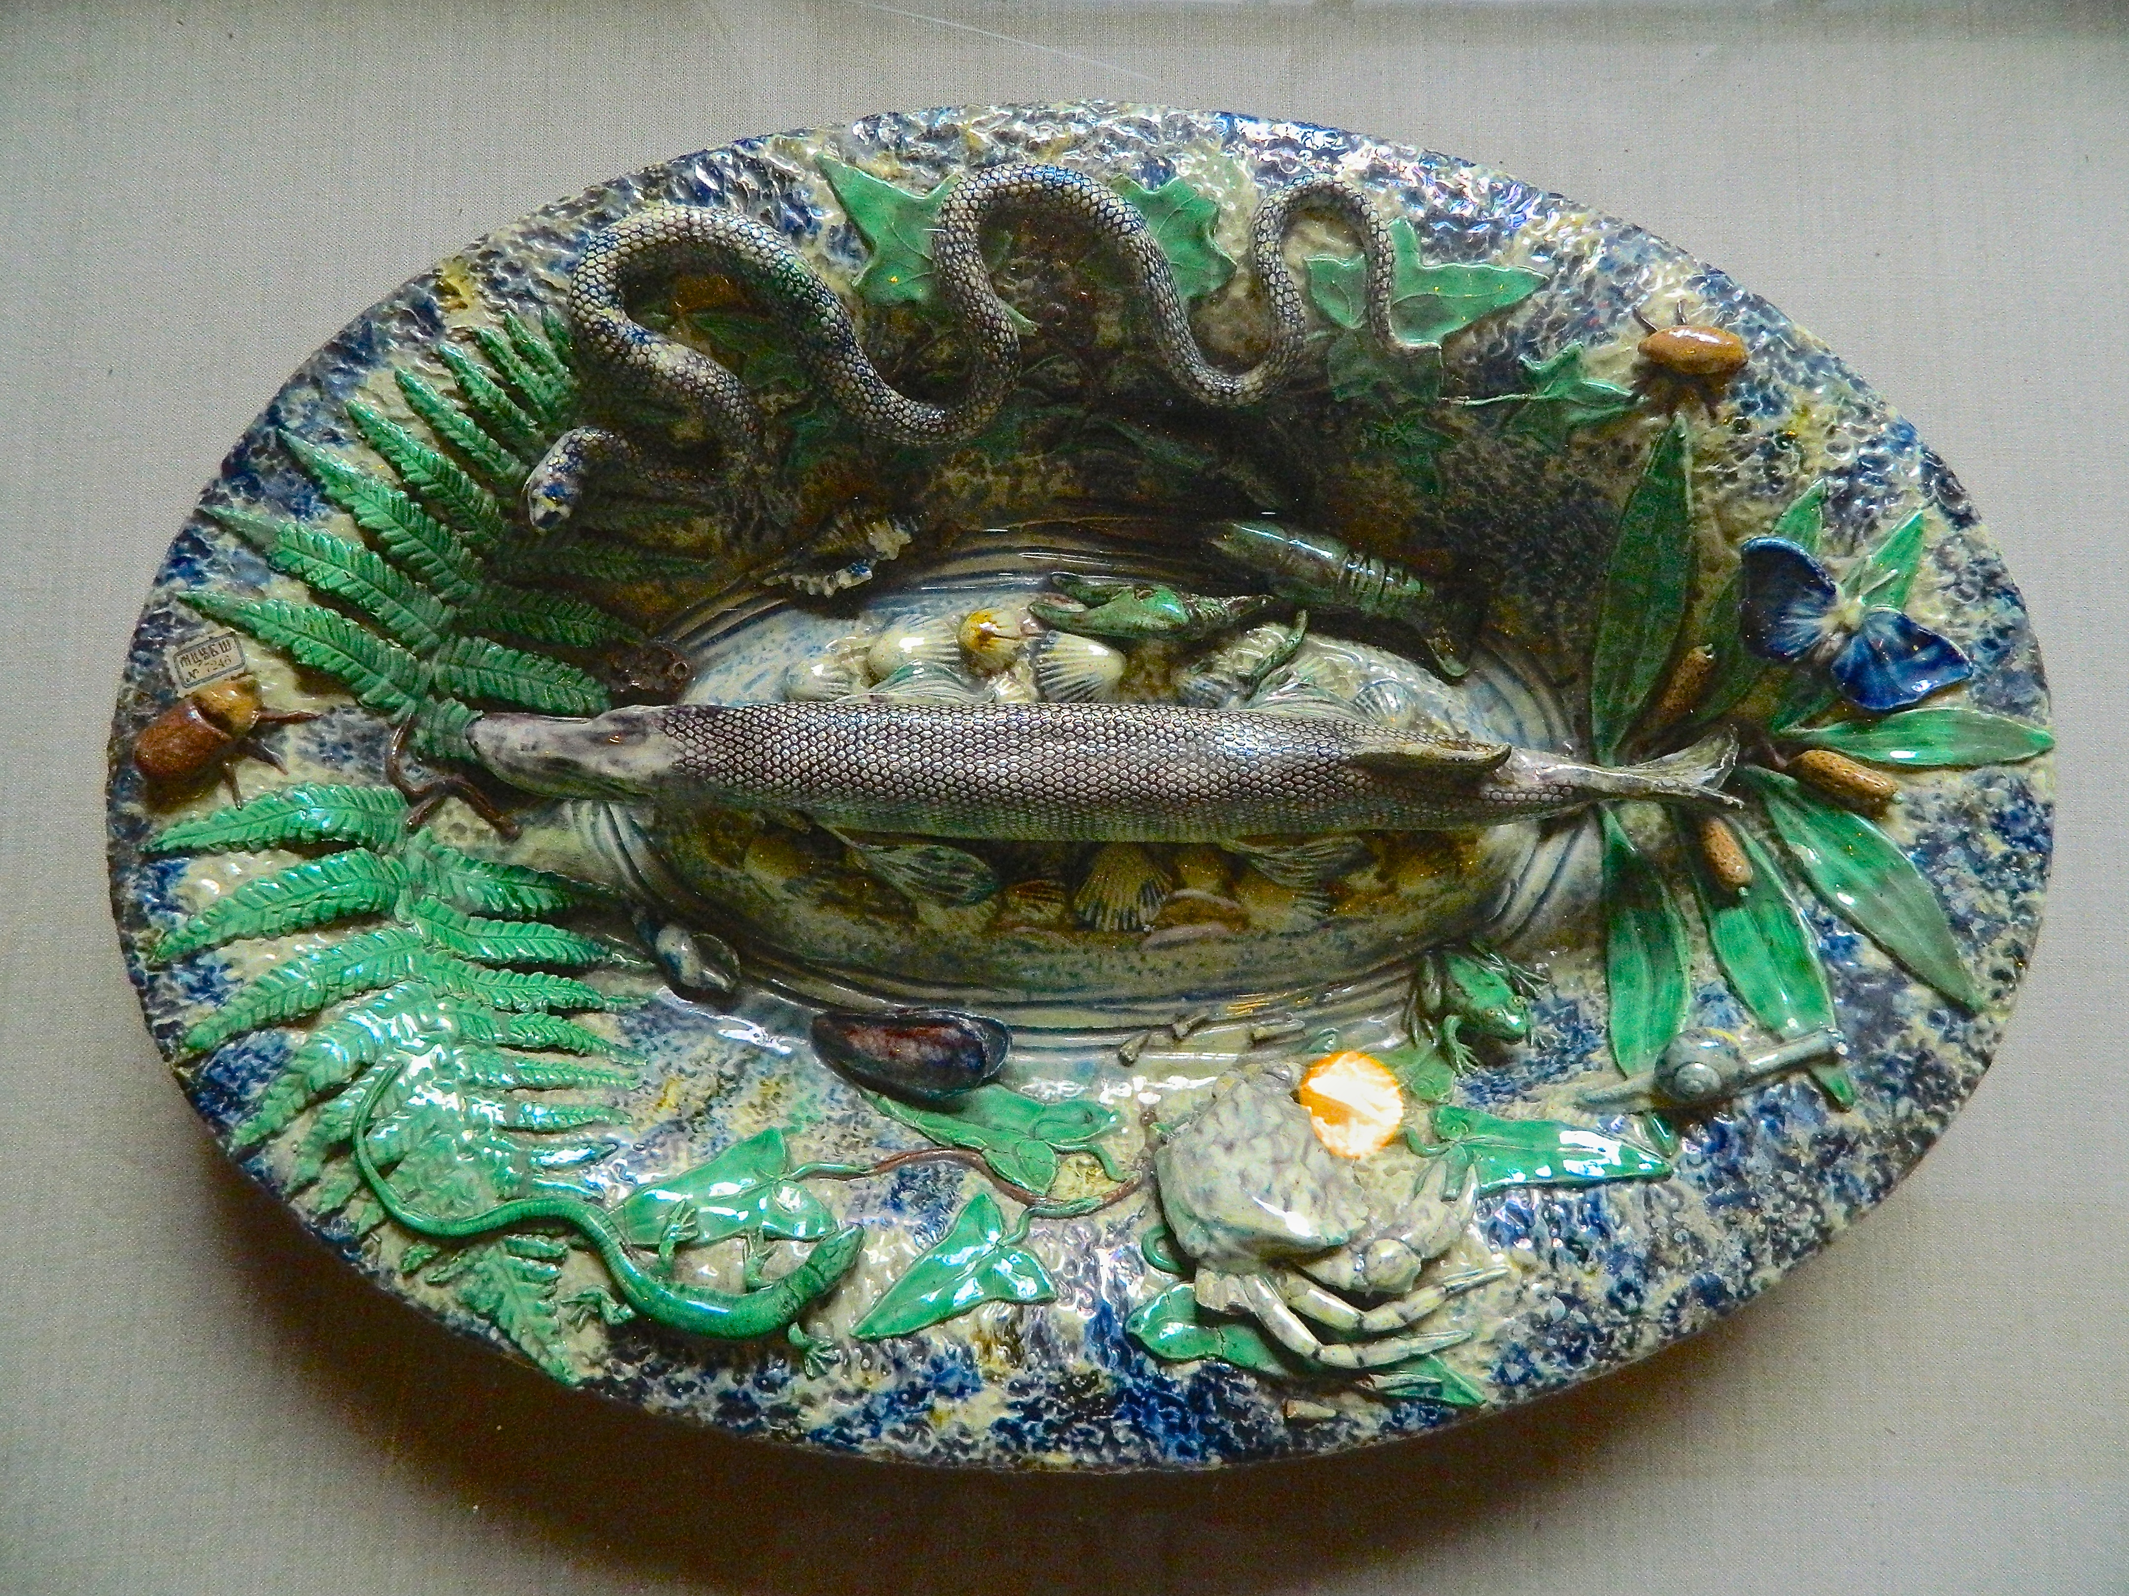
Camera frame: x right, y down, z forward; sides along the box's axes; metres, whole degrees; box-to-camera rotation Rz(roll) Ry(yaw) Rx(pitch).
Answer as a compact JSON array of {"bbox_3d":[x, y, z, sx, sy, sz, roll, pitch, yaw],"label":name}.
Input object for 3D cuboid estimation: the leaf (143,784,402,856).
[{"bbox_3d":[-0.229,0.007,0.451,0.068,0.010,0.018,-10,84,-14],"label":"leaf"}]

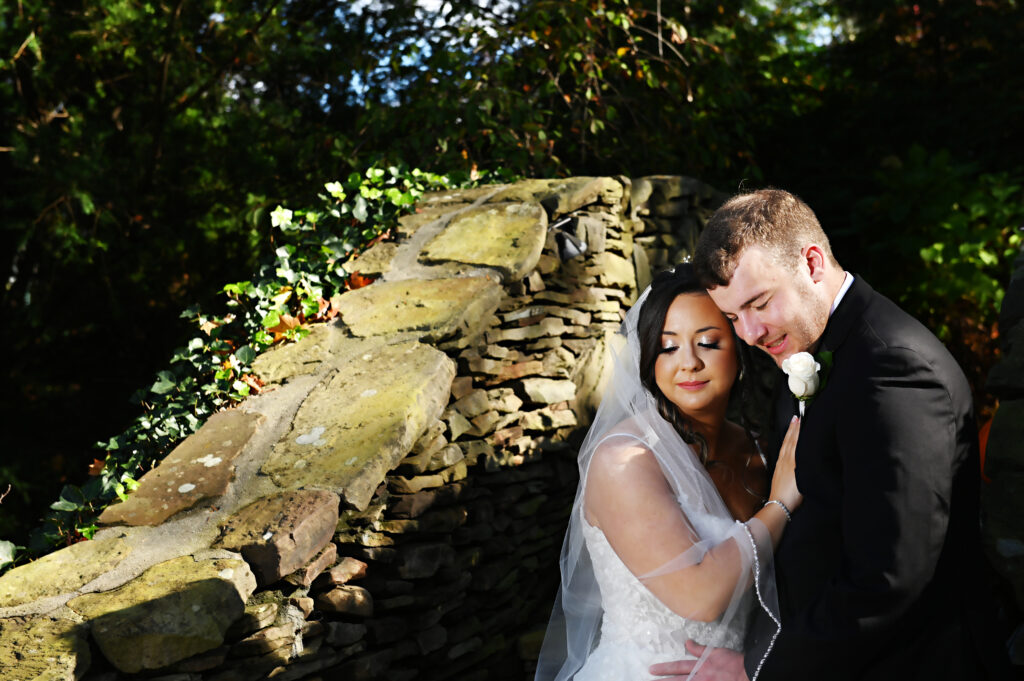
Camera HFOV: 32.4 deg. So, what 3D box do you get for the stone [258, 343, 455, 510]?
[{"bbox_3d":[-0.275,0.171,3.449,0.255,0.080,0.550,-1,26,17],"label":"stone"}]

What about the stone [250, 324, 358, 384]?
[{"bbox_3d":[-0.429,0.054,3.726,0.140,0.060,0.281,7,29,30],"label":"stone"}]

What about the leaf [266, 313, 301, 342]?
[{"bbox_3d":[-0.500,-0.030,3.860,0.080,0.040,0.080,0,26,18],"label":"leaf"}]

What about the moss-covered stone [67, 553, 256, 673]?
[{"bbox_3d":[-0.560,0.450,2.880,0.305,0.105,0.185,-6,24,19],"label":"moss-covered stone"}]

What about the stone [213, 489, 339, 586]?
[{"bbox_3d":[-0.405,0.354,3.103,0.140,0.090,0.225,8,27,37],"label":"stone"}]

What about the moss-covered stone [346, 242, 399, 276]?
[{"bbox_3d":[-0.325,-0.180,4.150,0.120,0.050,0.140,4,27,25],"label":"moss-covered stone"}]

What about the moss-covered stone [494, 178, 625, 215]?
[{"bbox_3d":[0.130,-0.365,4.550,0.230,0.080,0.350,-13,17,-21],"label":"moss-covered stone"}]

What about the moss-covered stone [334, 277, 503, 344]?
[{"bbox_3d":[-0.220,-0.042,3.877,0.362,0.070,0.264,-4,25,11],"label":"moss-covered stone"}]

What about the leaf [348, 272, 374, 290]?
[{"bbox_3d":[-0.348,-0.137,4.060,0.070,0.030,0.065,0,26,18],"label":"leaf"}]

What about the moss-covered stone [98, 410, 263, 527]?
[{"bbox_3d":[-0.577,0.267,3.327,0.185,0.070,0.398,1,26,21],"label":"moss-covered stone"}]

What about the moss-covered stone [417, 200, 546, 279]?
[{"bbox_3d":[-0.038,-0.216,4.198,0.237,0.075,0.378,1,26,21],"label":"moss-covered stone"}]

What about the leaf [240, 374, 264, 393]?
[{"bbox_3d":[-0.533,0.090,3.620,0.055,0.030,0.052,0,26,18],"label":"leaf"}]

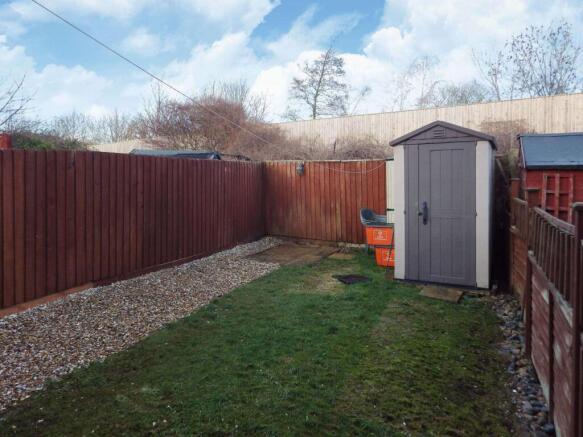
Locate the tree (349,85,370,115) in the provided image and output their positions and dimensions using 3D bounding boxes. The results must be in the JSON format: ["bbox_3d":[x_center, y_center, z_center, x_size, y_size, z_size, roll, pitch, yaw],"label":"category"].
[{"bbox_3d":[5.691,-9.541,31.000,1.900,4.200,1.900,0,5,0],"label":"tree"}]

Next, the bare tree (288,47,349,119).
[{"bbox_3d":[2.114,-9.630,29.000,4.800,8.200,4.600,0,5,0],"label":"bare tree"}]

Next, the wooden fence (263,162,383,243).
[{"bbox_3d":[0.638,-0.370,7.750,2.650,1.720,0.070,2,5,24],"label":"wooden fence"}]

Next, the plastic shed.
[{"bbox_3d":[2.324,-0.246,5.442,1.280,2.050,1.820,3,6,28],"label":"plastic shed"}]

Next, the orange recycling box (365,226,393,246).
[{"bbox_3d":[1.409,0.264,6.007,0.420,0.320,0.470,1,5,7],"label":"orange recycling box"}]

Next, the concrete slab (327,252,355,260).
[{"bbox_3d":[0.877,0.687,6.502,0.450,0.050,0.450,2,5,20],"label":"concrete slab"}]

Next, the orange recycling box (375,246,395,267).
[{"bbox_3d":[1.542,0.576,6.007,0.420,0.320,0.470,1,5,7],"label":"orange recycling box"}]

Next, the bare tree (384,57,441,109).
[{"bbox_3d":[11.199,-11.107,34.000,5.200,7.800,5.000,0,5,0],"label":"bare tree"}]

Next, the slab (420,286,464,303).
[{"bbox_3d":[1.802,0.927,4.422,0.450,0.050,0.500,3,6,33],"label":"slab"}]

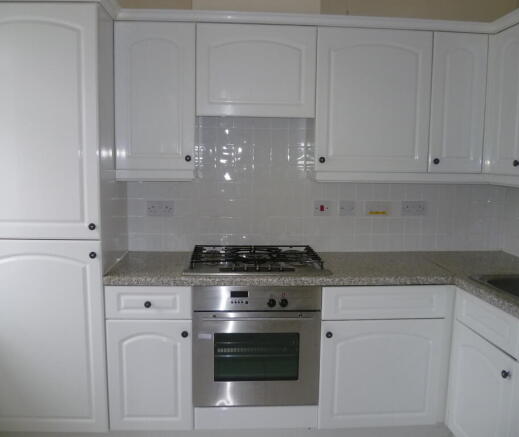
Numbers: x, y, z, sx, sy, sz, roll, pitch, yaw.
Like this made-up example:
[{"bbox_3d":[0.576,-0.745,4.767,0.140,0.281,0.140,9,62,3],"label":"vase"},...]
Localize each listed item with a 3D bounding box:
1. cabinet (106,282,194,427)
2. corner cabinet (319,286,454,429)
[{"bbox_3d":[-0.526,0.630,2.491,0.396,0.706,0.580,0,7,-3],"label":"cabinet"},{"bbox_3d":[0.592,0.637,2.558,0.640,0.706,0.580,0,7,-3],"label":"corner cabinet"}]

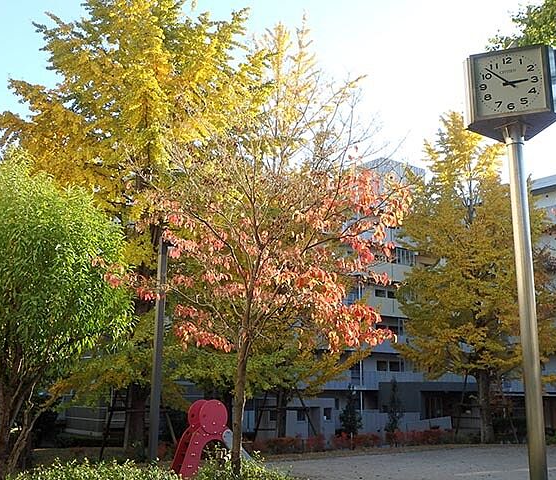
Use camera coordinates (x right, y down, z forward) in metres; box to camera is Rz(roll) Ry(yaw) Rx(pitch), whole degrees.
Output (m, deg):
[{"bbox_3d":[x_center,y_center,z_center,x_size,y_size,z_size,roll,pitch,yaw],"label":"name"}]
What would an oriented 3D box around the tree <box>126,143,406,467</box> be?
[{"bbox_3d":[-0.129,0.897,10.237,4.320,5.330,3.810,0,-12,0],"label":"tree"}]

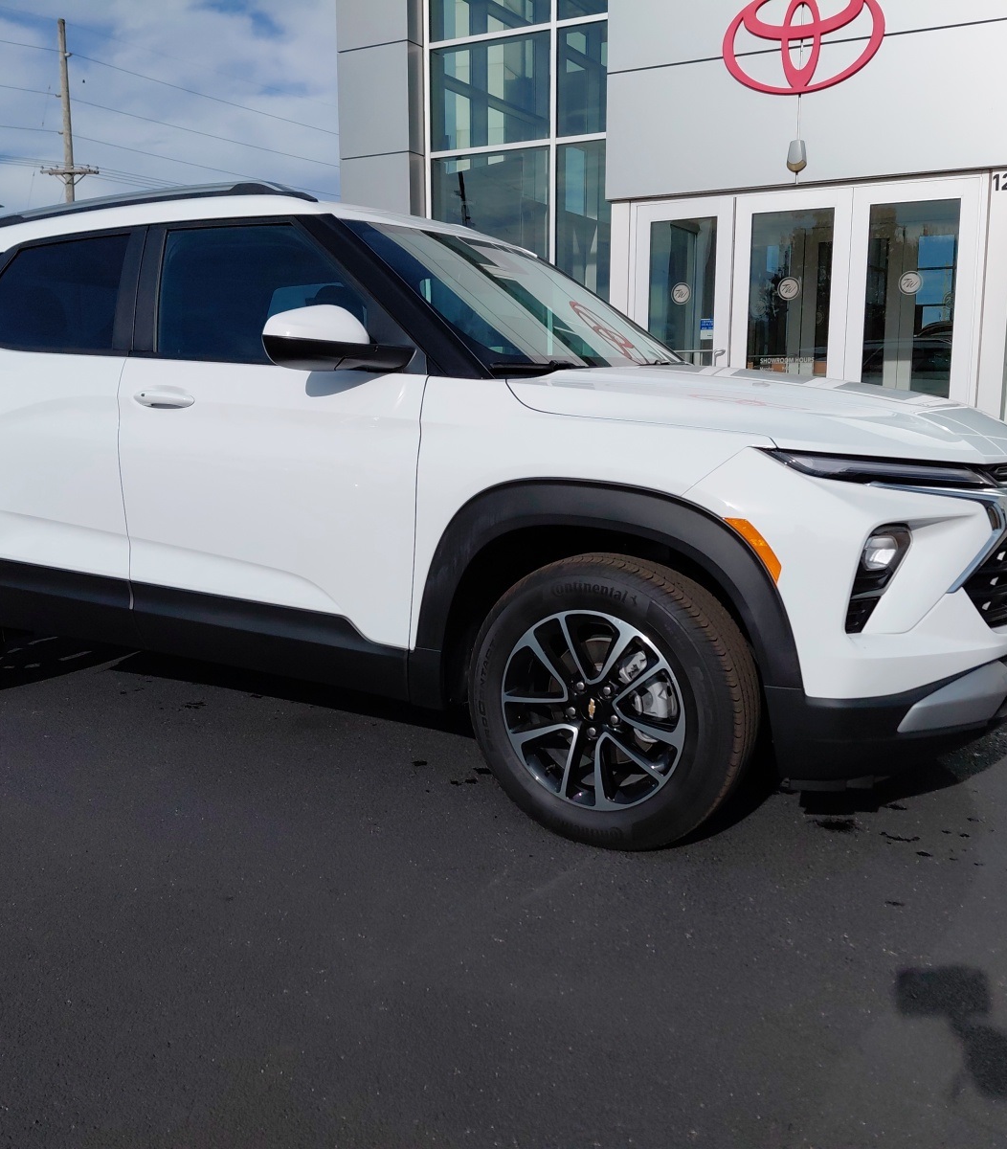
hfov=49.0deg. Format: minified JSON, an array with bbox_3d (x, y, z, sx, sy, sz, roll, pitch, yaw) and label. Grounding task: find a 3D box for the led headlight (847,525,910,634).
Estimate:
[{"bbox_3d":[0.777,0.012,2.300,0.140,0.235,0.130,-7,12,-38],"label":"led headlight"}]

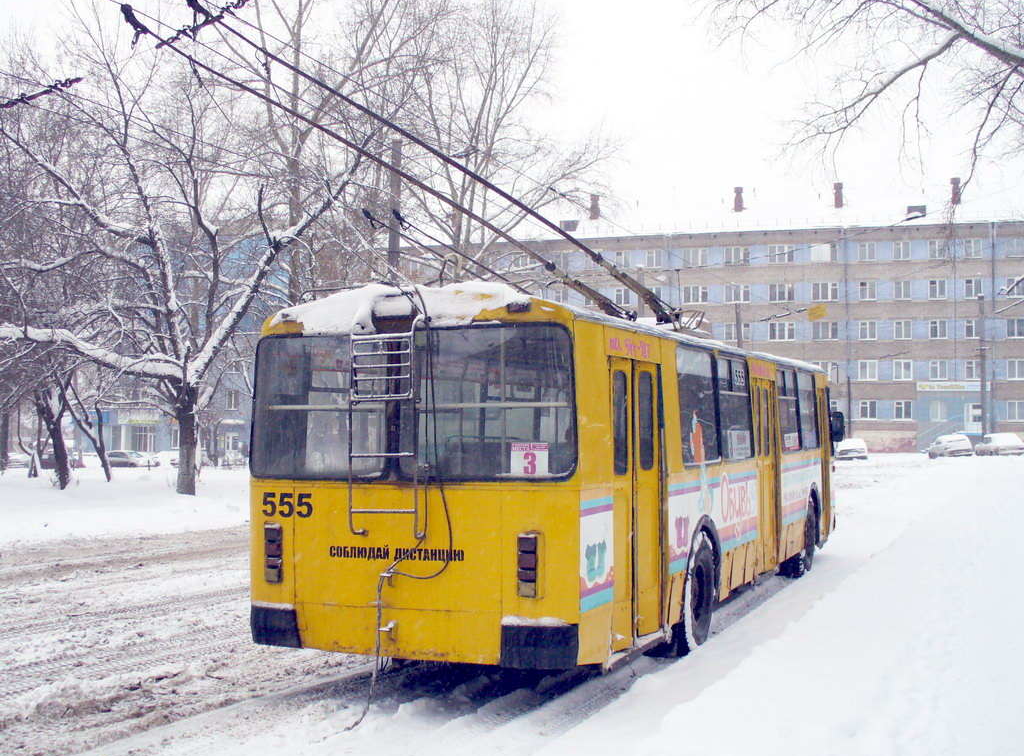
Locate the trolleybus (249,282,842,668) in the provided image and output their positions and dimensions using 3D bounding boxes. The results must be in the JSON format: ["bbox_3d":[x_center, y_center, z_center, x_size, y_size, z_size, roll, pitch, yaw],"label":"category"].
[{"bbox_3d":[1.630,1.050,12.600,2.550,3.100,11.600,-1,-3,24],"label":"trolleybus"}]

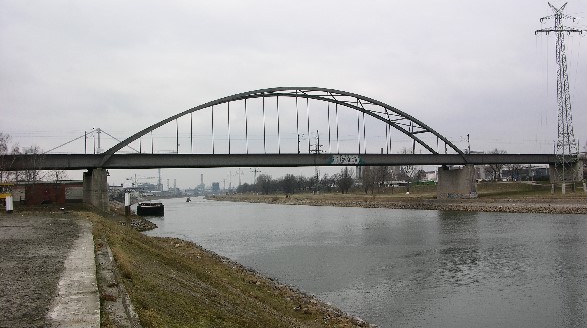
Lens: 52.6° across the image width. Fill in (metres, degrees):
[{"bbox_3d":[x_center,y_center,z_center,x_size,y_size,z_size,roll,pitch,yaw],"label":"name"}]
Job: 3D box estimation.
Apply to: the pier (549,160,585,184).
[{"bbox_3d":[97.088,3.047,210.673,3.500,7.800,12.000,0,-3,-29],"label":"pier"}]

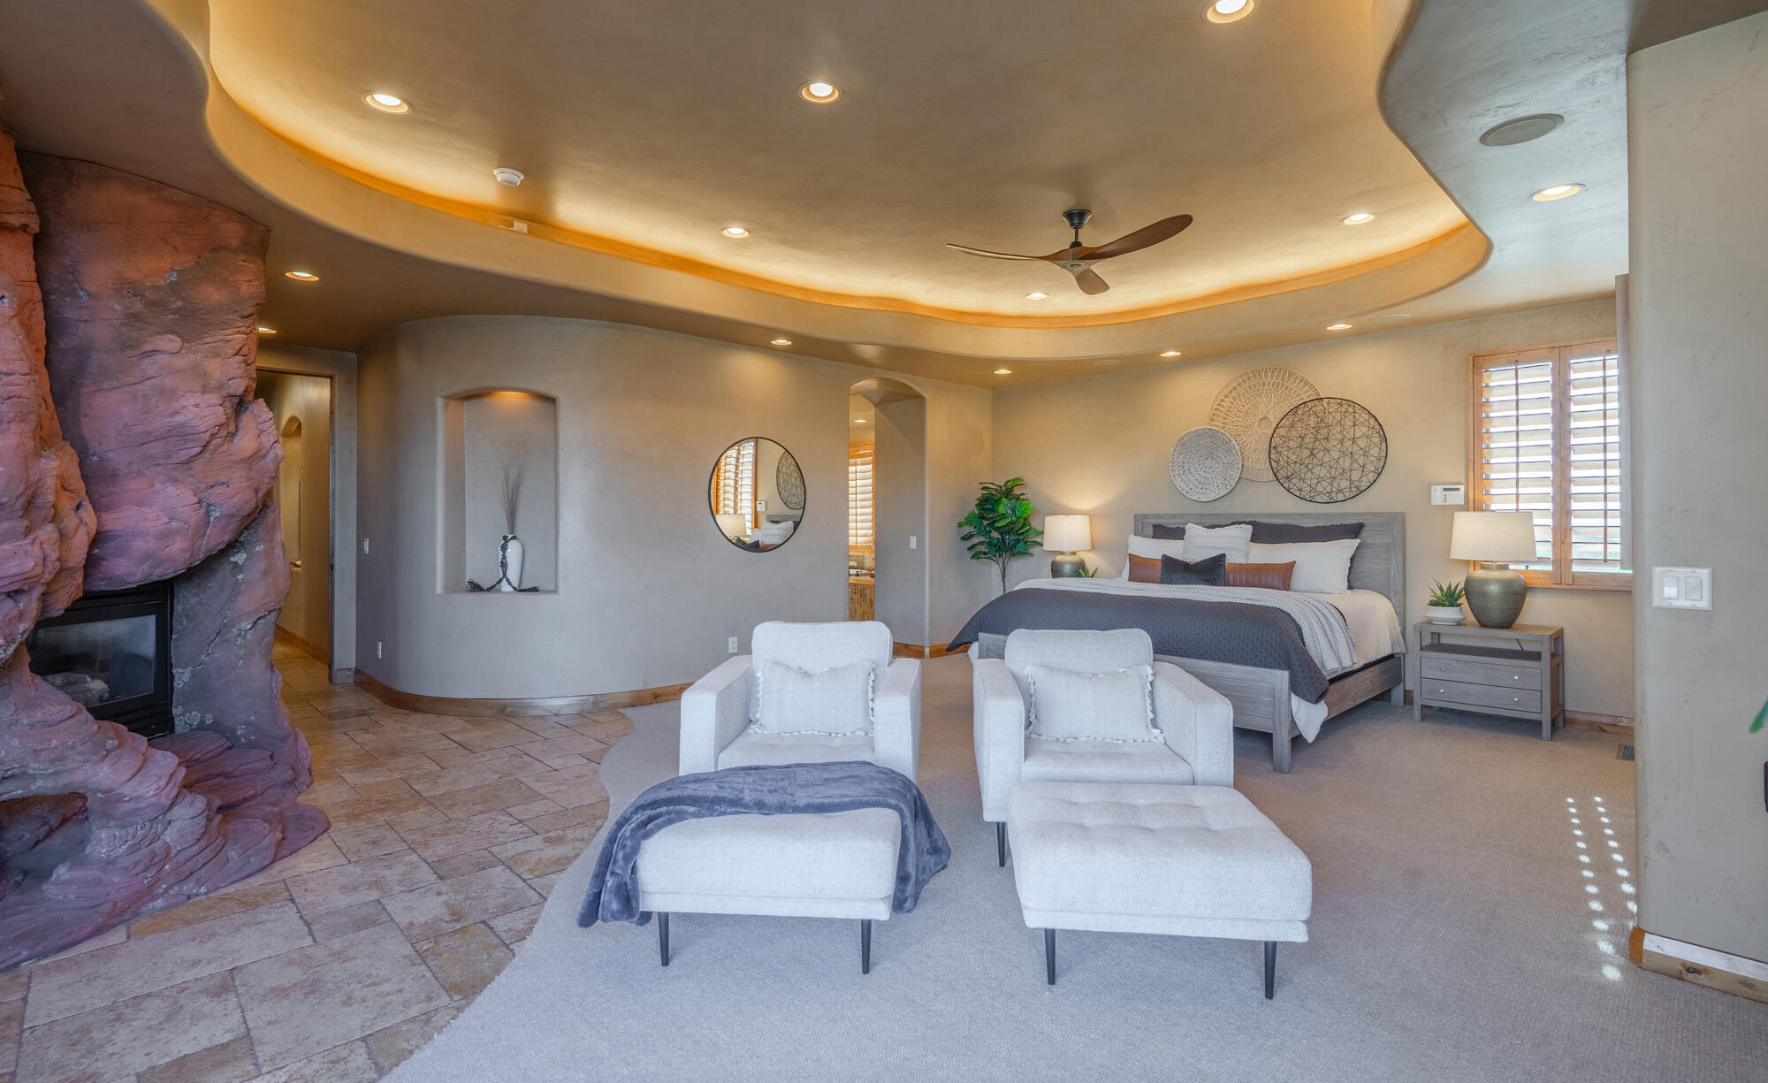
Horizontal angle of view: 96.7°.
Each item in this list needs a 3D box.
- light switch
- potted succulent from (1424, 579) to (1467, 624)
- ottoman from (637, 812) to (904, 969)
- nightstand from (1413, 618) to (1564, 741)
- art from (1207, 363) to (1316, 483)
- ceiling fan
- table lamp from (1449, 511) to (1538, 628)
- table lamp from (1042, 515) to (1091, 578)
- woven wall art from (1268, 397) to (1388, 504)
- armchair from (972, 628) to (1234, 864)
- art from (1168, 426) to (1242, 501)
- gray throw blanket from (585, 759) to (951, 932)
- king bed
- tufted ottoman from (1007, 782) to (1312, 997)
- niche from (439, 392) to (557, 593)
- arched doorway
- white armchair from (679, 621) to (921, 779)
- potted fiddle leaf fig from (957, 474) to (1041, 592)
[{"bbox_3d":[2.240,0.133,2.203,0.012,0.116,0.116,-1,1,-45],"label":"light switch"},{"bbox_3d":[3.713,0.408,5.190,0.210,0.285,0.210,-1,1,-43],"label":"potted succulent"},{"bbox_3d":[-0.329,1.030,2.502,0.740,0.420,0.550,0,1,4],"label":"ottoman"},{"bbox_3d":[3.865,0.861,5.030,0.470,0.625,0.688,-1,1,-42],"label":"nightstand"},{"bbox_3d":[3.022,-0.920,6.229,0.035,0.900,0.900,-1,1,-44],"label":"art"},{"bbox_3d":[1.149,-1.738,4.611,1.400,0.343,1.280,0,1,24],"label":"ceiling fan"},{"bbox_3d":[3.941,0.189,5.056,0.420,0.725,0.420,-1,1,-43],"label":"table lamp"},{"bbox_3d":[1.678,0.140,7.204,0.430,0.750,0.430,-1,1,-44],"label":"table lamp"},{"bbox_3d":[3.312,-0.679,5.890,0.035,0.790,0.800,-1,1,-44],"label":"woven wall art"},{"bbox_3d":[0.859,0.807,3.318,0.890,0.825,0.860,0,1,5],"label":"armchair"},{"bbox_3d":[2.683,-0.639,6.573,0.045,0.640,0.635,-1,1,-44],"label":"art"},{"bbox_3d":[-0.335,0.962,2.547,1.080,0.345,0.540,0,1,4],"label":"gray throw blanket"},{"bbox_3d":[2.160,0.486,5.591,2.220,1.376,2.200,-1,1,-43],"label":"king bed"},{"bbox_3d":[0.780,1.026,2.388,0.740,0.420,0.550,0,1,5],"label":"tufted ottoman"},{"bbox_3d":[-2.666,-0.361,5.629,0.830,1.430,0.330,0,1,0],"label":"niche"},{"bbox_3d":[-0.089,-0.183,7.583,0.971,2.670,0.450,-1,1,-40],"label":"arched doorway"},{"bbox_3d":[-0.309,0.799,3.434,0.885,0.860,0.870,0,1,4],"label":"white armchair"},{"bbox_3d":[1.160,0.259,7.697,0.750,1.770,0.800,0,1,0],"label":"potted fiddle leaf fig"}]

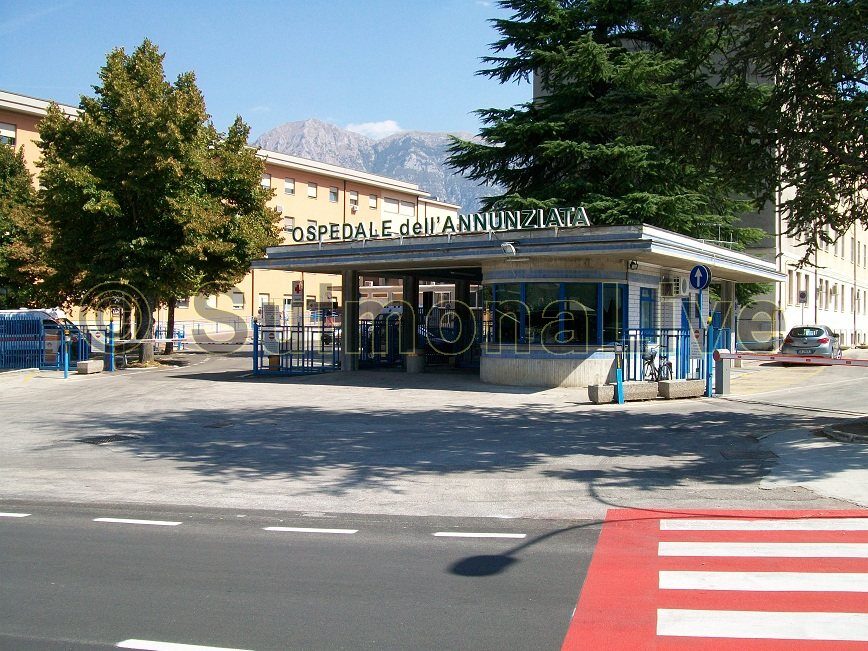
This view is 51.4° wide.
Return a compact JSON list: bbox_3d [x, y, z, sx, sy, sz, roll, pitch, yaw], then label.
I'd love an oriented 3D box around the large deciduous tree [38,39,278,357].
[{"bbox_3d":[-10.900,-5.000,36.000,9.400,12.900,9.000,0,0,0],"label":"large deciduous tree"}]

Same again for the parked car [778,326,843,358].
[{"bbox_3d":[14.950,0.750,35.300,1.840,1.500,4.380,0,0,30],"label":"parked car"}]

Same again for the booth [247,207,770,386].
[{"bbox_3d":[4.200,-0.670,33.000,13.100,4.730,16.300,0,0,32],"label":"booth"}]

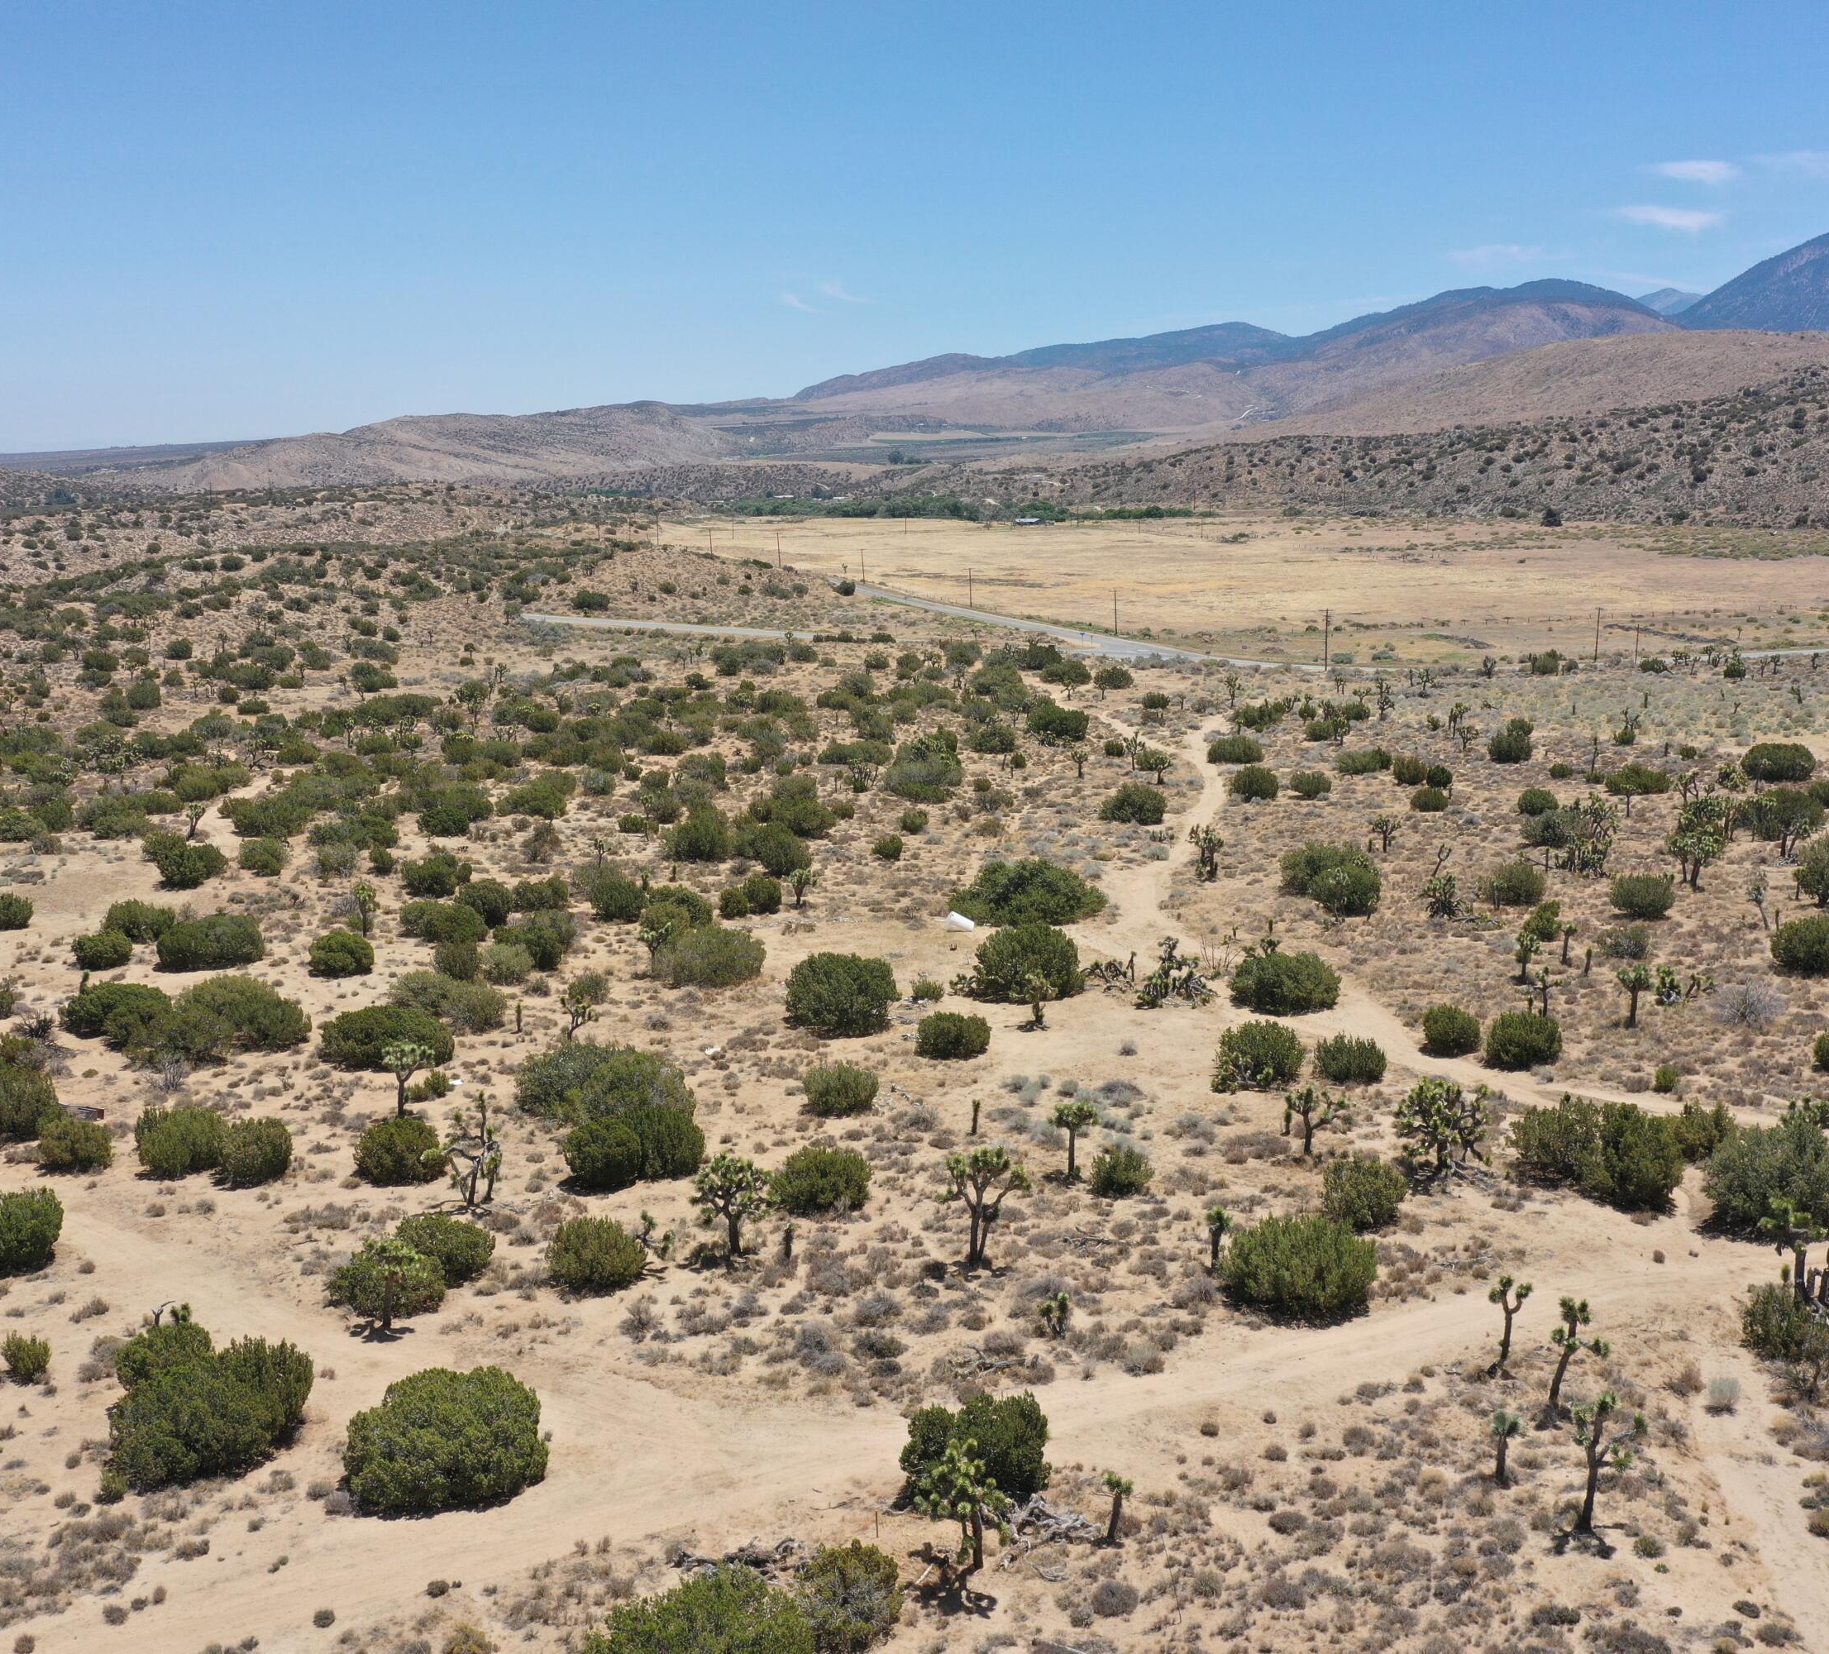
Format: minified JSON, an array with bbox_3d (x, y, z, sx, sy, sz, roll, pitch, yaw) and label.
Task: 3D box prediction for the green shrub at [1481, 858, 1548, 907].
[{"bbox_3d":[41.804,3.842,134.499,4.363,3.106,3.927,3,12,17],"label":"green shrub"}]

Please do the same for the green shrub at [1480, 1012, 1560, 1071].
[{"bbox_3d":[28.499,10.058,90.679,3.565,2.571,3.387,3,12,18],"label":"green shrub"}]

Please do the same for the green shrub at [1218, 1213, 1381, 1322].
[{"bbox_3d":[14.154,16.250,71.284,5.678,2.883,5.110,2,11,12],"label":"green shrub"}]

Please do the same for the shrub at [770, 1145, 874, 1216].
[{"bbox_3d":[-3.617,13.857,75.869,3.960,2.236,3.762,-2,12,-3],"label":"shrub"}]

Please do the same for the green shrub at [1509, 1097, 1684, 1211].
[{"bbox_3d":[25.457,12.178,72.118,6.180,3.700,4.020,4,12,20],"label":"green shrub"}]

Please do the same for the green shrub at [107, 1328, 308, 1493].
[{"bbox_3d":[-19.519,16.060,53.409,5.190,3.460,4.670,-4,12,-21],"label":"green shrub"}]

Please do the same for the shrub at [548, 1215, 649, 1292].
[{"bbox_3d":[-11.514,15.504,70.368,3.557,2.087,3.380,-2,12,-10],"label":"shrub"}]

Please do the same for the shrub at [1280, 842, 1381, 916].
[{"bbox_3d":[28.423,3.558,132.009,6.718,4.616,6.046,2,11,12],"label":"shrub"}]

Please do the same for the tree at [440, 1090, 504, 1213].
[{"bbox_3d":[-17.368,12.766,76.119,2.438,4.742,2.316,-4,12,-13],"label":"tree"}]

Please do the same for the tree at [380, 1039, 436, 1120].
[{"bbox_3d":[-23.817,11.945,90.848,2.453,3.863,2.207,-3,11,-15],"label":"tree"}]

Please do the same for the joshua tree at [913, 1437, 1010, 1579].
[{"bbox_3d":[1.326,19.163,54.059,2.706,3.739,2.436,0,11,2],"label":"joshua tree"}]

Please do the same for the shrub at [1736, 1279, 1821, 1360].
[{"bbox_3d":[26.914,15.340,60.026,2.390,2.270,2.150,5,13,25],"label":"shrub"}]

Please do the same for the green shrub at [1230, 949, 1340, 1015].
[{"bbox_3d":[20.943,8.757,109.249,6.134,3.098,5.521,2,11,11],"label":"green shrub"}]

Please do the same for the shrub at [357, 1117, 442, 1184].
[{"bbox_3d":[-21.143,13.298,79.320,3.538,2.532,3.361,-4,12,-16],"label":"shrub"}]

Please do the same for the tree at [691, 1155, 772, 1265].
[{"bbox_3d":[-6.687,14.081,70.778,2.968,3.965,2.820,-2,12,-6],"label":"tree"}]

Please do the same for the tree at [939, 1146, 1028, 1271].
[{"bbox_3d":[2.421,13.039,66.067,3.050,4.400,2.750,0,11,2],"label":"tree"}]

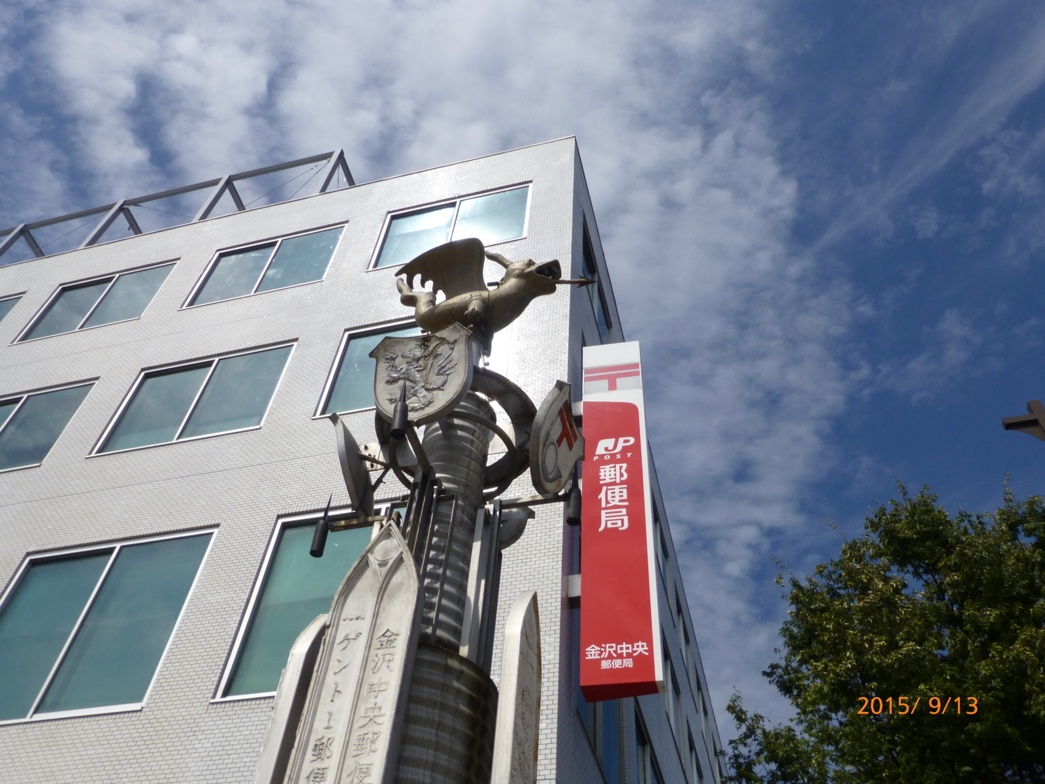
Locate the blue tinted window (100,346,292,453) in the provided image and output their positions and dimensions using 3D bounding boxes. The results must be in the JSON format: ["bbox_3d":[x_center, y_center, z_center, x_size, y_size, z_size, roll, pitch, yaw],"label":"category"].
[{"bbox_3d":[-5.169,0.088,14.457,2.815,2.040,0.120,-10,-52,12],"label":"blue tinted window"}]

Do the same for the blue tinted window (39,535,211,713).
[{"bbox_3d":[-4.699,2.700,10.876,1.384,2.448,0.120,-10,-52,12],"label":"blue tinted window"}]

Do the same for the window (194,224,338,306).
[{"bbox_3d":[-4.940,-2.447,17.590,2.805,1.998,0.120,-10,-52,12],"label":"window"}]

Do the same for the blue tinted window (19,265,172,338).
[{"bbox_3d":[-8.578,-1.831,18.365,2.778,2.021,0.120,-10,-52,12],"label":"blue tinted window"}]

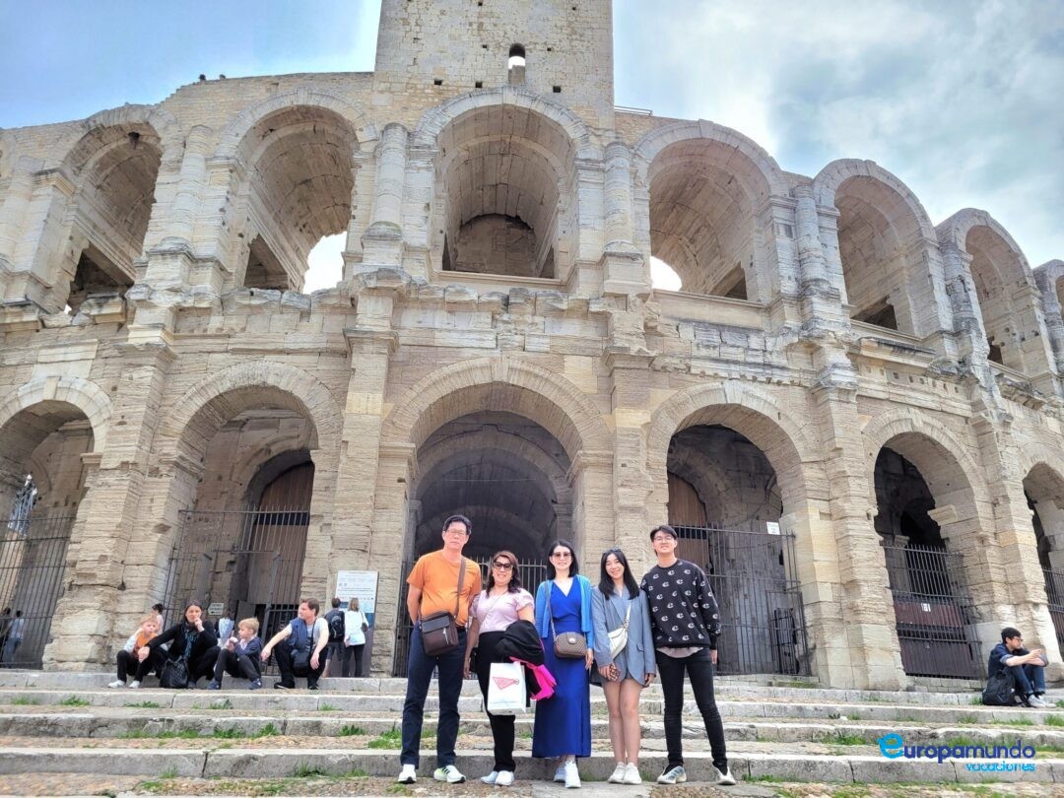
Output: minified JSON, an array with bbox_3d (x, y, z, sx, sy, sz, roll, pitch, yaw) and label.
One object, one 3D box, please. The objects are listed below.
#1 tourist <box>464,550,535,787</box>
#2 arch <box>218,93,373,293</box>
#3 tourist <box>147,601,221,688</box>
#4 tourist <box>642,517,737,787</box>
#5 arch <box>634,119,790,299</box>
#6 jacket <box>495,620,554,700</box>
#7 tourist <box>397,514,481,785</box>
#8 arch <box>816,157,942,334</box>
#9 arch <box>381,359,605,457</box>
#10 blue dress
[{"bbox_3d":[-0.224,1.791,5.449,0.500,1.525,0.360,2,-23,-2],"label":"tourist"},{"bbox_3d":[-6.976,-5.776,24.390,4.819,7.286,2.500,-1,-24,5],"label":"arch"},{"bbox_3d":[-3.776,2.661,8.691,0.700,0.912,0.650,3,-24,-5],"label":"tourist"},{"bbox_3d":[1.070,1.728,5.584,0.600,1.734,0.380,-2,-24,6],"label":"tourist"},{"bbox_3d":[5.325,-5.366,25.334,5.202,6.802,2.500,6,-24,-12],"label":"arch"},{"bbox_3d":[-0.043,1.740,5.352,0.400,0.516,0.270,1,-24,0],"label":"jacket"},{"bbox_3d":[-0.629,1.647,5.430,0.580,1.755,0.360,4,-23,-6],"label":"tourist"},{"bbox_3d":[11.466,-5.092,27.835,5.200,6.800,2.000,10,-24,-21],"label":"arch"},{"bbox_3d":[-0.889,0.580,20.989,5.621,2.800,2.000,3,-24,-4],"label":"arch"},{"bbox_3d":[0.209,1.838,5.551,0.420,1.185,0.340,1,-24,0],"label":"blue dress"}]

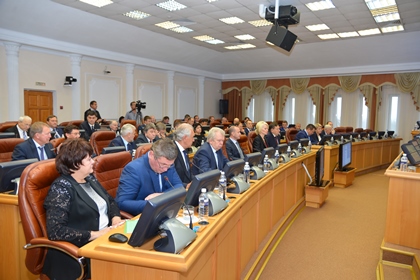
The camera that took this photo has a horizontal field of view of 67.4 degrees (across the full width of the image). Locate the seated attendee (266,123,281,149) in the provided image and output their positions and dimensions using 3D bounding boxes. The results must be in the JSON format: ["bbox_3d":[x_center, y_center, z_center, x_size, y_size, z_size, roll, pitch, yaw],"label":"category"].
[{"bbox_3d":[1.342,0.316,5.908,0.780,1.310,0.520,4,6,28],"label":"seated attendee"}]

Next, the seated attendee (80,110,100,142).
[{"bbox_3d":[-2.220,0.210,5.900,0.750,1.400,0.500,6,6,43],"label":"seated attendee"}]

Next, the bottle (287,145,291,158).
[{"bbox_3d":[1.245,0.211,4.916,0.066,0.220,0.066,5,6,35],"label":"bottle"}]

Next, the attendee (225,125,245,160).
[{"bbox_3d":[0.486,0.460,4.477,0.750,1.260,0.500,4,5,26],"label":"attendee"}]

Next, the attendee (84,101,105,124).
[{"bbox_3d":[-3.088,-0.182,8.541,0.420,1.720,0.520,3,5,24],"label":"attendee"}]

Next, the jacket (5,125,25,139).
[{"bbox_3d":[-3.186,0.075,5.200,0.380,0.620,0.500,4,5,32],"label":"jacket"}]

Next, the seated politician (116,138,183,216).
[{"bbox_3d":[-0.365,0.608,2.454,0.800,1.260,0.560,4,5,23],"label":"seated politician"}]

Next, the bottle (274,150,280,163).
[{"bbox_3d":[0.986,0.259,4.600,0.066,0.220,0.066,5,6,35],"label":"bottle"}]

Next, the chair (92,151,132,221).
[{"bbox_3d":[-0.649,0.685,2.800,0.680,1.080,0.650,3,5,20],"label":"chair"}]

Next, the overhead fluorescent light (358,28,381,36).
[{"bbox_3d":[4.797,-3.262,9.429,0.600,0.080,0.600,5,6,35],"label":"overhead fluorescent light"}]

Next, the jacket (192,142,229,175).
[{"bbox_3d":[0.069,0.340,3.489,0.440,0.630,0.520,4,5,29],"label":"jacket"}]

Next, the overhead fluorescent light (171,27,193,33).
[{"bbox_3d":[-0.859,-3.413,9.714,0.600,0.080,0.600,5,6,35],"label":"overhead fluorescent light"}]

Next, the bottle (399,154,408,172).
[{"bbox_3d":[1.972,0.254,3.210,0.067,0.220,0.067,5,6,35],"label":"bottle"}]

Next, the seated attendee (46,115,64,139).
[{"bbox_3d":[-2.734,0.254,5.735,0.750,1.320,0.520,3,5,25],"label":"seated attendee"}]

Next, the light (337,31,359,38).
[{"bbox_3d":[4.301,-3.300,9.770,0.600,0.080,0.600,5,6,35],"label":"light"}]

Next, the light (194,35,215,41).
[{"bbox_3d":[-0.162,-3.479,10.709,0.600,0.080,0.600,5,6,35],"label":"light"}]

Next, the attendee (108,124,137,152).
[{"bbox_3d":[-0.941,0.441,3.956,0.780,1.300,0.520,4,5,23],"label":"attendee"}]

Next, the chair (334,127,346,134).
[{"bbox_3d":[3.969,0.195,9.210,0.660,1.180,0.700,-3,7,-45],"label":"chair"}]

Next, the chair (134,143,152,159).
[{"bbox_3d":[-0.348,0.595,3.079,0.700,1.180,0.660,3,5,24],"label":"chair"}]

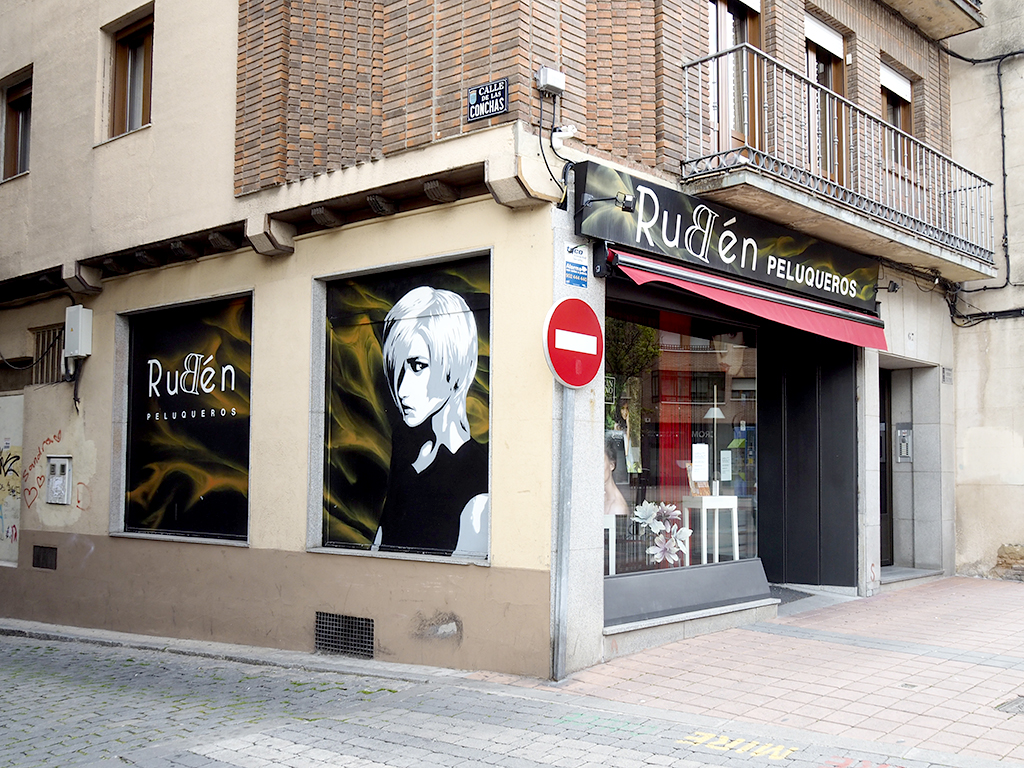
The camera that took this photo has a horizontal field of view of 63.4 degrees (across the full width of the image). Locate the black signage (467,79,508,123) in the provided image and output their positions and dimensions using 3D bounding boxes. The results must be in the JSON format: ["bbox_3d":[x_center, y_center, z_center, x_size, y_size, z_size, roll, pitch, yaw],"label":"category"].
[{"bbox_3d":[-0.176,-2.064,6.017,0.352,0.255,0.030,-3,-6,33],"label":"black signage"}]

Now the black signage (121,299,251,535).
[{"bbox_3d":[-3.281,0.355,8.377,2.100,2.340,0.080,-3,-6,33],"label":"black signage"}]

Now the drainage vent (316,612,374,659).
[{"bbox_3d":[-1.374,2.068,6.794,0.655,0.325,0.050,-3,-6,33],"label":"drainage vent"}]

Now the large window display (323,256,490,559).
[{"bbox_3d":[-0.884,0.207,6.807,1.860,2.350,0.080,-3,-6,33],"label":"large window display"}]

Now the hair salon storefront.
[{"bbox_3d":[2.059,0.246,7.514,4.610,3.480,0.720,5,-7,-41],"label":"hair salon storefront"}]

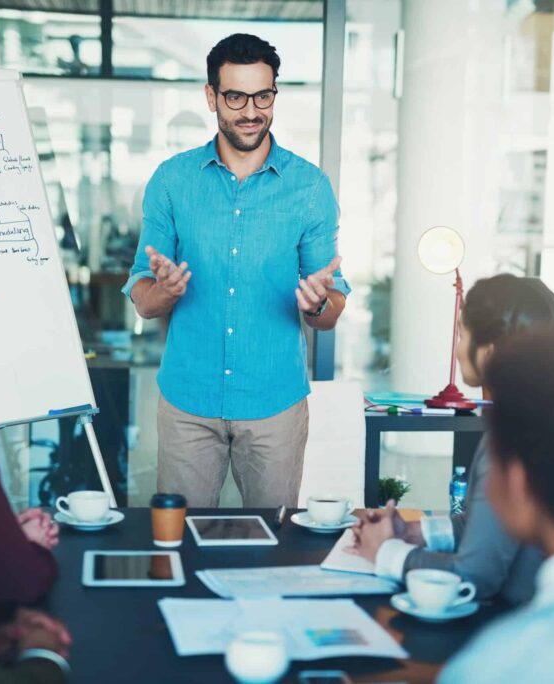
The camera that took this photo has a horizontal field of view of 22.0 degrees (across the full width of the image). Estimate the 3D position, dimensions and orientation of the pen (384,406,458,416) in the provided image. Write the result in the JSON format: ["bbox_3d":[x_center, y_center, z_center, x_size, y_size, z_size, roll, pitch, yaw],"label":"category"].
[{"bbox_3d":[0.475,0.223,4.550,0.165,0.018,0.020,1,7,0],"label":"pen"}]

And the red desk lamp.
[{"bbox_3d":[0.561,-0.077,4.680,0.190,0.585,0.210,2,7,7],"label":"red desk lamp"}]

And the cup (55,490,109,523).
[{"bbox_3d":[-0.418,0.359,3.072,0.116,0.058,0.090,0,7,-11],"label":"cup"}]

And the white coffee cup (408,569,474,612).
[{"bbox_3d":[0.291,0.443,2.509,0.120,0.059,0.093,2,7,6],"label":"white coffee cup"}]

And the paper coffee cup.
[{"bbox_3d":[-0.225,0.367,2.927,0.074,0.102,0.074,1,7,0],"label":"paper coffee cup"}]

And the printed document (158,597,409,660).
[{"bbox_3d":[-0.001,0.482,2.407,0.365,0.006,0.300,1,7,-7],"label":"printed document"}]

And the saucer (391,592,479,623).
[{"bbox_3d":[0.280,0.469,2.513,0.152,0.021,0.152,1,7,0],"label":"saucer"}]

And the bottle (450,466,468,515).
[{"bbox_3d":[0.578,0.482,4.500,0.057,0.180,0.057,1,7,0],"label":"bottle"}]

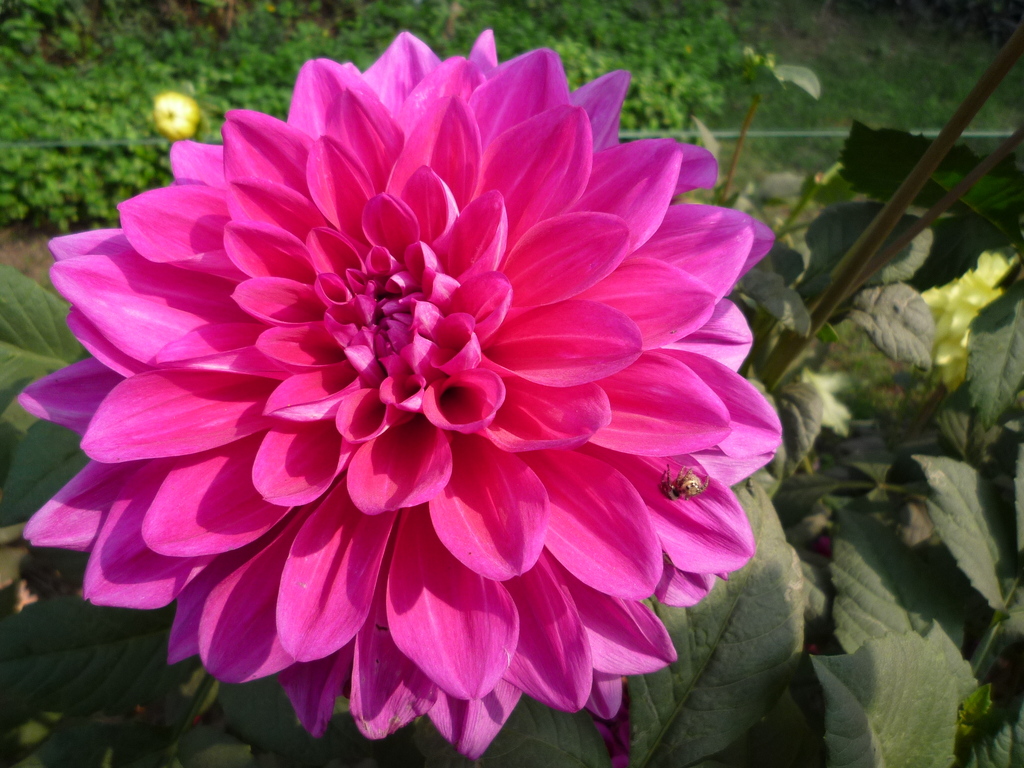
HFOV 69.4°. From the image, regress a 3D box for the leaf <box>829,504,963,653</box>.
[{"bbox_3d":[0.186,0.093,0.360,0.055,0.015,0.077,-26,65,-21],"label":"leaf"}]

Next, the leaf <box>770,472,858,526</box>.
[{"bbox_3d":[0.126,0.049,0.310,0.038,0.012,0.026,-4,54,-10],"label":"leaf"}]

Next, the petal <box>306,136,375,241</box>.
[{"bbox_3d":[-0.050,-0.057,0.216,0.019,0.031,0.011,-31,12,-14],"label":"petal"}]

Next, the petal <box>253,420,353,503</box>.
[{"bbox_3d":[-0.059,0.023,0.215,0.022,0.012,0.036,35,48,12],"label":"petal"}]

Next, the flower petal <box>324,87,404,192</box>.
[{"bbox_3d":[-0.045,-0.073,0.224,0.021,0.034,0.011,-30,7,-11],"label":"flower petal"}]

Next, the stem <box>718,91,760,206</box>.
[{"bbox_3d":[0.123,-0.127,0.400,0.006,0.064,0.006,11,15,0],"label":"stem"}]

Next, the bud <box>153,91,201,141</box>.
[{"bbox_3d":[-0.308,-0.247,0.680,0.041,0.041,0.041,4,28,8],"label":"bud"}]

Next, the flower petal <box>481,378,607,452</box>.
[{"bbox_3d":[0.008,0.006,0.205,0.038,0.015,0.019,7,72,6],"label":"flower petal"}]

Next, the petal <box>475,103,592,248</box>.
[{"bbox_3d":[0.006,-0.060,0.218,0.030,0.056,0.015,33,-10,5],"label":"petal"}]

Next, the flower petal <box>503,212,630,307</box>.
[{"bbox_3d":[0.016,-0.037,0.242,0.051,0.027,0.012,-28,-19,24],"label":"flower petal"}]

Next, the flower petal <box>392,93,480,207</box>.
[{"bbox_3d":[-0.028,-0.081,0.266,0.027,0.045,0.012,27,26,10],"label":"flower petal"}]

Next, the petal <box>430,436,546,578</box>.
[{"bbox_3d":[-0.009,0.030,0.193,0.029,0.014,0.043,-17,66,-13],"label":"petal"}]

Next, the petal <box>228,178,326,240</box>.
[{"bbox_3d":[-0.066,-0.049,0.212,0.035,0.017,0.014,30,6,3],"label":"petal"}]

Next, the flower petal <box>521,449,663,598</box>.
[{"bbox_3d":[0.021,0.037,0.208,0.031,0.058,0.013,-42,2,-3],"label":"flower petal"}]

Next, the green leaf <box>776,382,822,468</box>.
[{"bbox_3d":[0.130,0.018,0.340,0.028,0.042,0.012,15,-16,-27],"label":"green leaf"}]

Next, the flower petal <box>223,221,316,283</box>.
[{"bbox_3d":[-0.069,-0.038,0.213,0.029,0.017,0.011,25,-7,-12],"label":"flower petal"}]

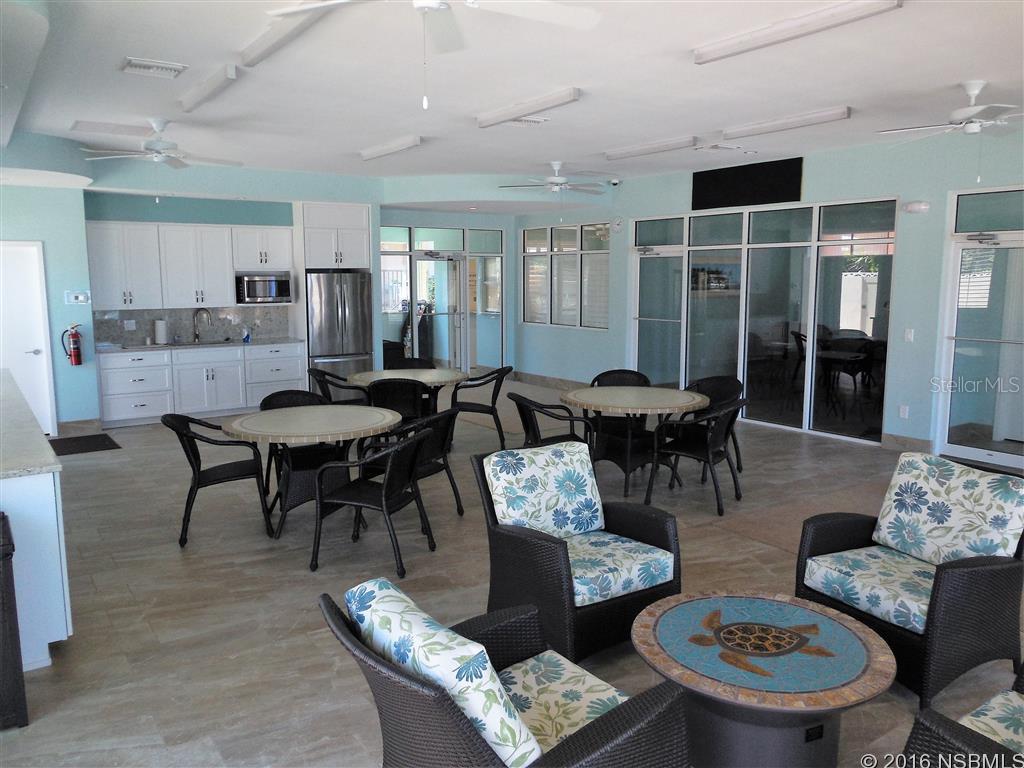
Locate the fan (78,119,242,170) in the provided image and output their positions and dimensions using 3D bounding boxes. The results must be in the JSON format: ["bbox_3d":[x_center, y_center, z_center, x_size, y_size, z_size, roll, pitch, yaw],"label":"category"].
[{"bbox_3d":[-2.985,-2.058,6.290,1.320,0.360,1.320,-6,10,-37],"label":"fan"}]

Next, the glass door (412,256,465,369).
[{"bbox_3d":[-1.187,-1.019,12.059,0.891,2.090,0.060,-4,9,-25],"label":"glass door"}]

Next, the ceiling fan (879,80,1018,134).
[{"bbox_3d":[3.207,-1.928,5.174,1.300,0.360,1.300,0,8,0],"label":"ceiling fan"}]

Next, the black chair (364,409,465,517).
[{"bbox_3d":[-0.696,0.561,5.298,0.660,0.840,0.600,4,9,28],"label":"black chair"}]

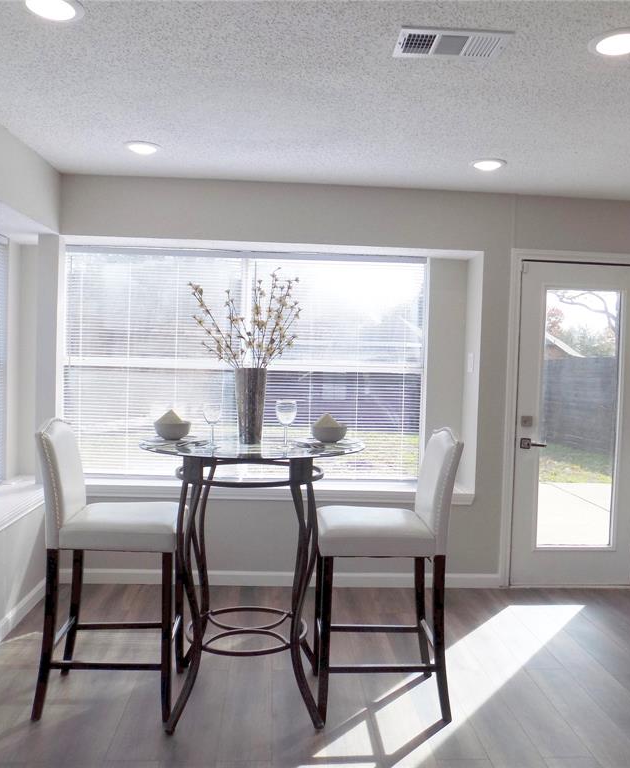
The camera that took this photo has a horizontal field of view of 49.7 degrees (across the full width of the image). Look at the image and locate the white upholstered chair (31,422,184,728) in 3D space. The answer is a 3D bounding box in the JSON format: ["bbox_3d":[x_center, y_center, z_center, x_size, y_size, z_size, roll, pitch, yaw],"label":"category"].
[{"bbox_3d":[-0.807,0.719,2.799,0.545,1.143,0.445,2,2,-3],"label":"white upholstered chair"}]

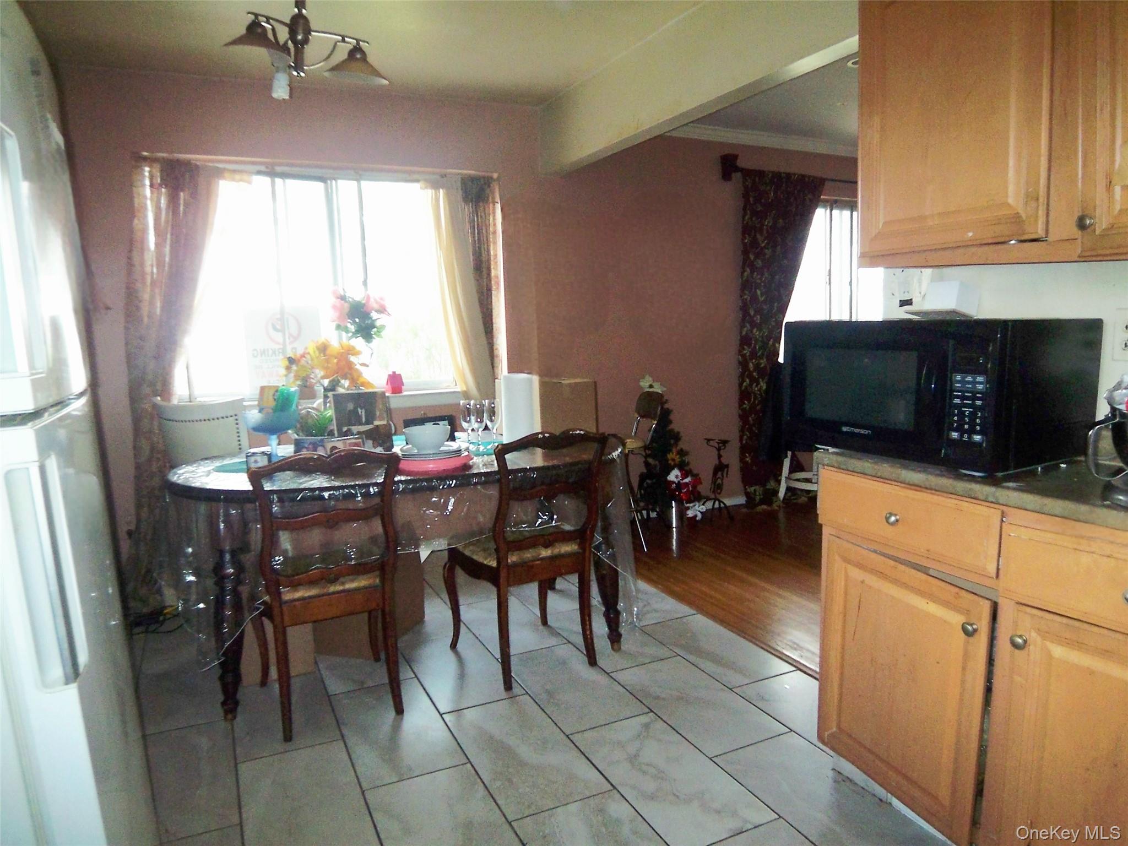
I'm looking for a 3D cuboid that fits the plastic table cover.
[{"bbox_3d":[-0.573,0.458,2.932,1.720,0.680,1.040,-4,8,-20],"label":"plastic table cover"}]

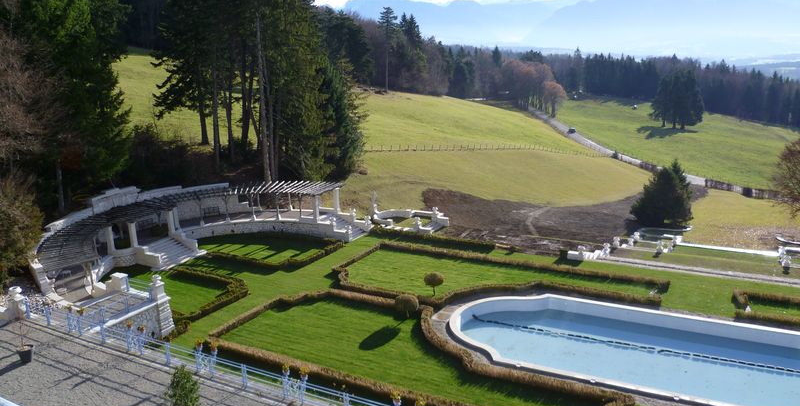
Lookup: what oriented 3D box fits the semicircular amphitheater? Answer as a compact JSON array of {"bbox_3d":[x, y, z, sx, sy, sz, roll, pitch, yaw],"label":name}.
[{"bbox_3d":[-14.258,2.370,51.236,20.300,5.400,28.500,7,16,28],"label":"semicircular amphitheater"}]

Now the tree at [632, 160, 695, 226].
[{"bbox_3d":[23.801,-1.226,58.073,5.400,6.000,5.200,-1,14,0],"label":"tree"}]

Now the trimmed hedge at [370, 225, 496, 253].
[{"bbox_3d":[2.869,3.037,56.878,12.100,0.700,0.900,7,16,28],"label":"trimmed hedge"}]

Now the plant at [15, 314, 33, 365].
[{"bbox_3d":[-14.804,5.229,25.302,0.750,2.000,0.750,-1,14,0],"label":"plant"}]

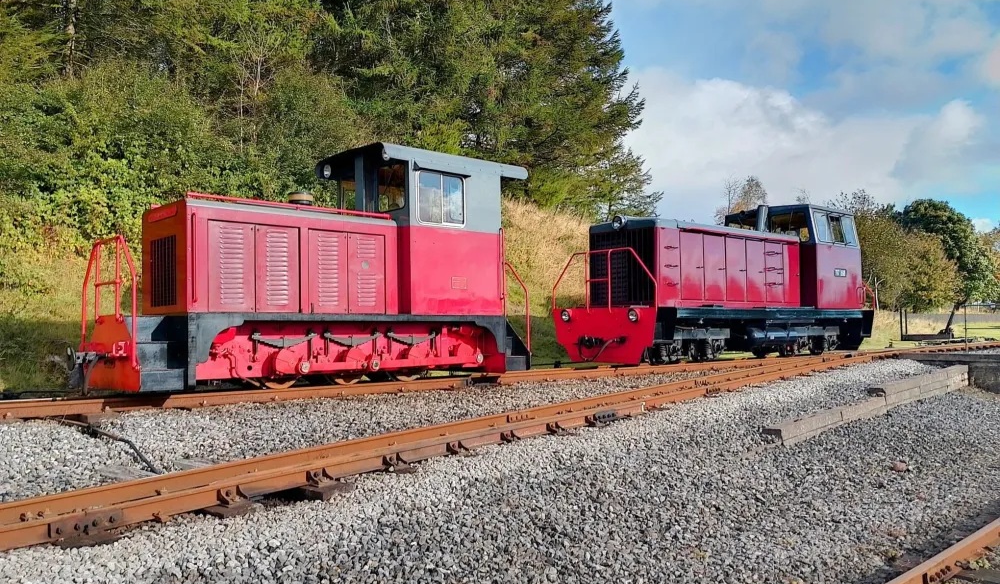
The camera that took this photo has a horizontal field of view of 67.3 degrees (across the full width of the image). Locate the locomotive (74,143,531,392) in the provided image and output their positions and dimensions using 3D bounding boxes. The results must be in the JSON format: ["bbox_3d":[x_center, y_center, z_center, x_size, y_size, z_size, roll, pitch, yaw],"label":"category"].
[{"bbox_3d":[-1.908,-0.321,8.606,5.140,2.671,1.626,2,-3,-43],"label":"locomotive"}]

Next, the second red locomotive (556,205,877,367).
[{"bbox_3d":[4.164,-0.211,13.719,6.795,2.782,2.152,1,-2,-39],"label":"second red locomotive"}]

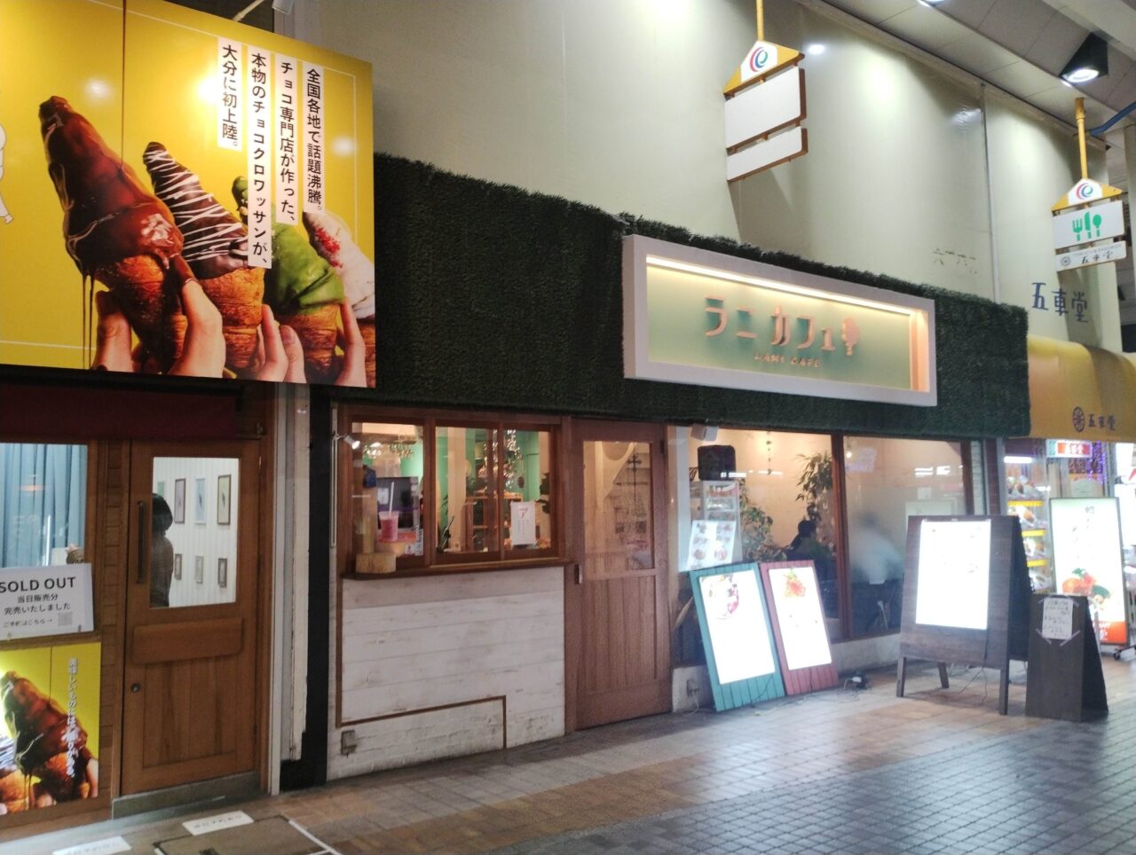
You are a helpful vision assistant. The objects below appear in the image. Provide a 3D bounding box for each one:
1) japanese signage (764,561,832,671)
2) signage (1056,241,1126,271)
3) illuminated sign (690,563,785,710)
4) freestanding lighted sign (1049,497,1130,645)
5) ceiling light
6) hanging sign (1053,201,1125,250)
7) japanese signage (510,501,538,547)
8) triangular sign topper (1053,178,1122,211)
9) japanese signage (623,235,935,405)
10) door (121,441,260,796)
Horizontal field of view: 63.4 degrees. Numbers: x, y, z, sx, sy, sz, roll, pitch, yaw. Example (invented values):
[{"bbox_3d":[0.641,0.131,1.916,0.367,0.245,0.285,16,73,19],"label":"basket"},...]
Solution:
[{"bbox_3d":[2.026,1.692,8.092,0.633,0.942,0.060,3,-19,-37],"label":"japanese signage"},{"bbox_3d":[6.229,-2.025,10.938,0.075,0.194,0.785,3,-6,-37],"label":"signage"},{"bbox_3d":[1.378,1.704,7.557,0.810,1.101,0.060,3,-20,-37],"label":"illuminated sign"},{"bbox_3d":[5.218,1.451,9.259,0.642,1.480,0.120,-1,-4,8],"label":"freestanding lighted sign"},{"bbox_3d":[5.872,-4.195,10.479,0.460,0.390,0.400,3,-6,-37],"label":"ceiling light"},{"bbox_3d":[6.218,-2.402,10.977,0.075,0.406,0.785,3,-6,-37],"label":"hanging sign"},{"bbox_3d":[-0.308,0.671,6.433,0.205,0.292,0.010,3,-6,-37],"label":"japanese signage"},{"bbox_3d":[6.001,-2.733,10.624,0.065,0.269,0.784,3,-5,-34],"label":"triangular sign topper"},{"bbox_3d":[1.969,-0.788,7.792,3.841,1.038,0.150,3,-6,-37],"label":"japanese signage"},{"bbox_3d":[-2.059,1.000,5.062,0.695,1.849,0.050,3,-6,-37],"label":"door"}]

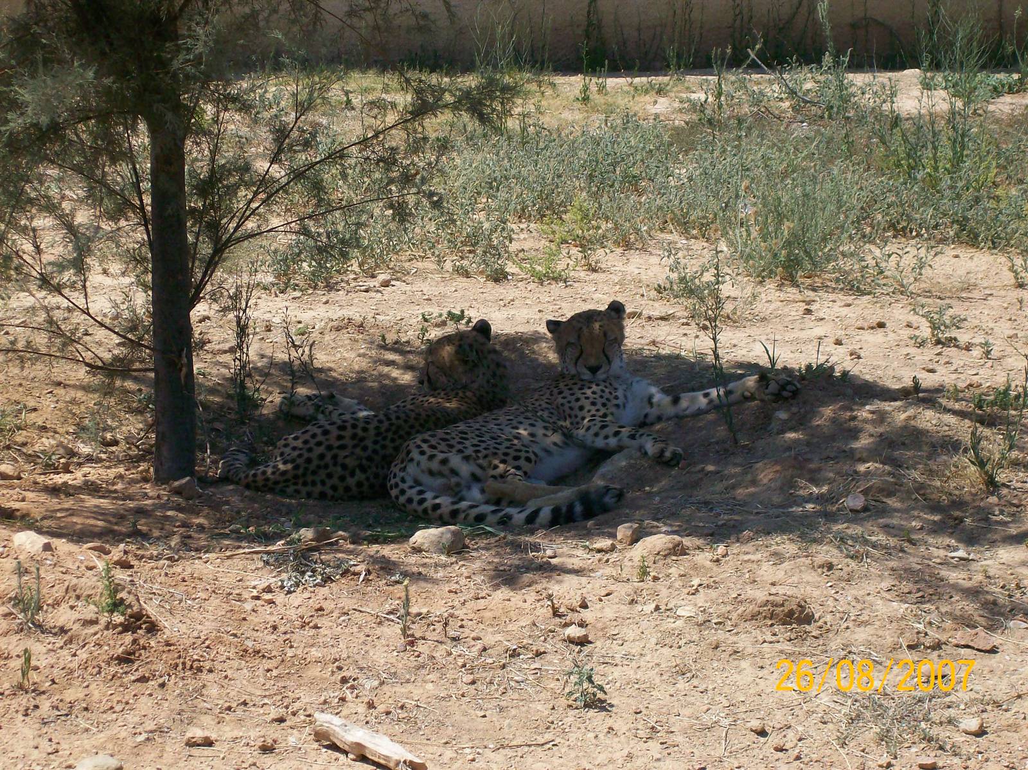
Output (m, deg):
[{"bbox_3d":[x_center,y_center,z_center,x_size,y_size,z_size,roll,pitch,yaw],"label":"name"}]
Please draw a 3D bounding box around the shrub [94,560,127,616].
[{"bbox_3d":[-0.832,0.420,6.609,0.069,0.104,0.059,0,12,0],"label":"shrub"}]

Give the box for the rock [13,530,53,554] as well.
[{"bbox_3d":[-1.065,0.348,7.097,0.087,0.038,0.065,0,12,0],"label":"rock"}]

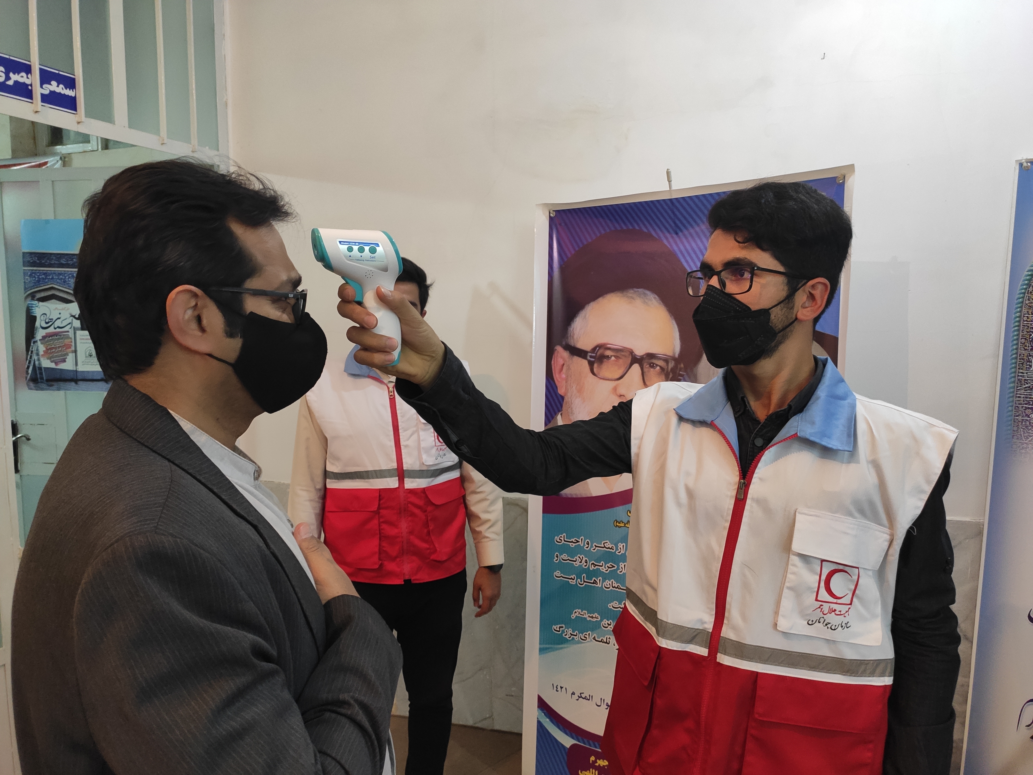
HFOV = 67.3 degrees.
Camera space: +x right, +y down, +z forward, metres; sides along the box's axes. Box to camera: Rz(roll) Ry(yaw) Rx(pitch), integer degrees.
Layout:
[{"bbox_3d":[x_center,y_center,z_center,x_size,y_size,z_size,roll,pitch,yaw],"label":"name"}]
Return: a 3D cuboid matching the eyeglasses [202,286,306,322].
[{"bbox_3d":[-0.287,-0.085,0.793,0.138,0.042,0.141,3,7,-16],"label":"eyeglasses"}]

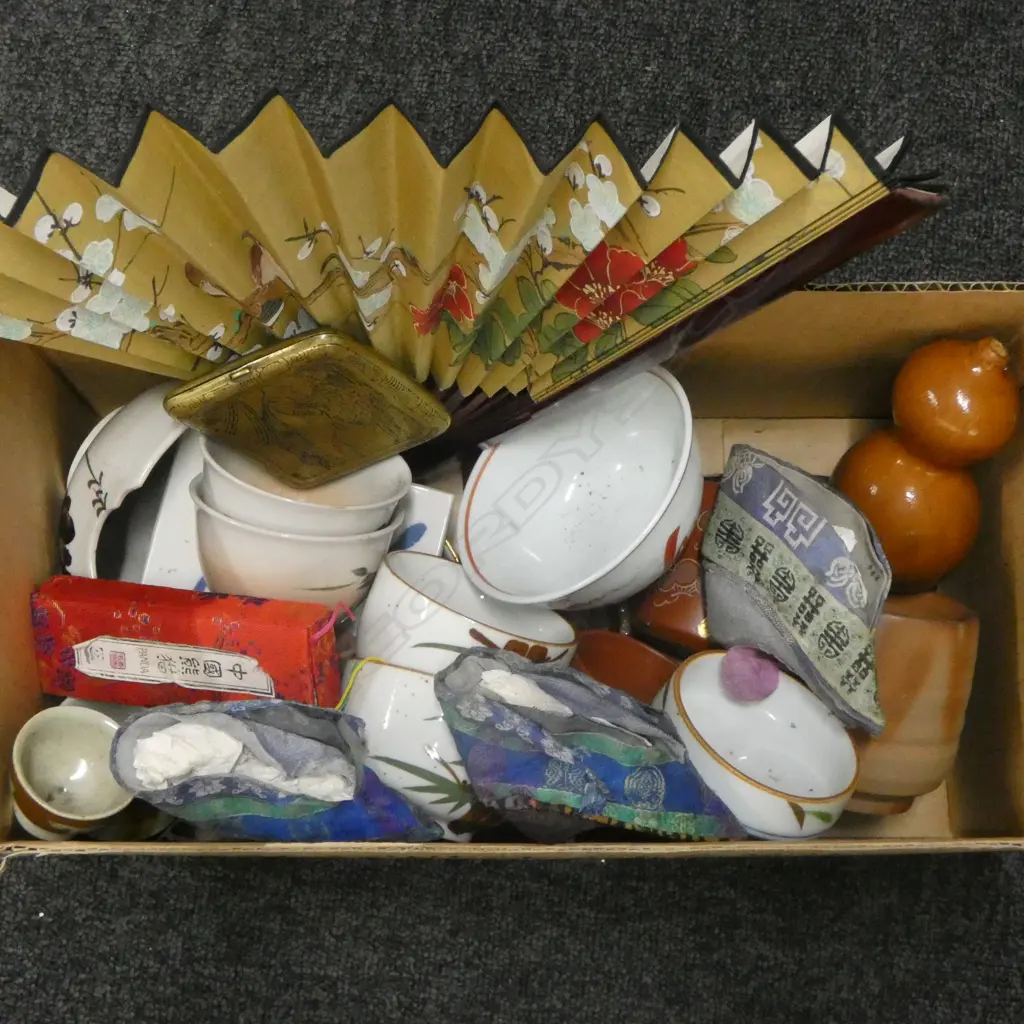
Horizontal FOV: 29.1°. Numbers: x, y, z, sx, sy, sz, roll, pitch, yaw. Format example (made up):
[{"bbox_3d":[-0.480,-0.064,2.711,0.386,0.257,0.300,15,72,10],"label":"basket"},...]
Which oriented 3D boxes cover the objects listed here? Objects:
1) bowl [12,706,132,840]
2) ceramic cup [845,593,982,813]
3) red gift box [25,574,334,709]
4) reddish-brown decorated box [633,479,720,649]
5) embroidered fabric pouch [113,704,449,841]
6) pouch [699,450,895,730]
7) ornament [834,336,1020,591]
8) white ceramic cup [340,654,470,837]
[{"bbox_3d":[-0.175,0.108,0.780,0.046,0.038,0.046,9,55,-13],"label":"bowl"},{"bbox_3d":[0.159,0.084,0.852,0.070,0.070,0.088,8,99,-1],"label":"ceramic cup"},{"bbox_3d":[-0.130,0.056,0.790,0.122,0.026,0.043,6,110,18],"label":"red gift box"},{"bbox_3d":[0.079,0.023,0.850,0.070,0.065,0.070,-8,46,-14],"label":"reddish-brown decorated box"},{"bbox_3d":[-0.095,0.099,0.770,0.112,0.070,0.040,4,64,15],"label":"embroidered fabric pouch"},{"bbox_3d":[0.116,0.035,0.800,0.075,0.032,0.118,-38,83,13],"label":"pouch"},{"bbox_3d":[0.174,-0.021,0.820,0.061,0.061,0.115,14,121,-8],"label":"ornament"},{"bbox_3d":[-0.030,0.100,0.810,0.087,0.087,0.067,8,87,0],"label":"white ceramic cup"}]

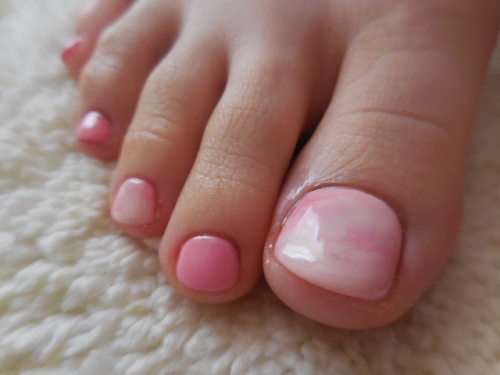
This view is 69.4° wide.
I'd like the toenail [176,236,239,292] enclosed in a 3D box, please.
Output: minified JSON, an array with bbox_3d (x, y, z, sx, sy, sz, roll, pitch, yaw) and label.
[{"bbox_3d":[-0.007,0.013,0.060,0.010,0.003,0.009,1,71,0],"label":"toenail"}]

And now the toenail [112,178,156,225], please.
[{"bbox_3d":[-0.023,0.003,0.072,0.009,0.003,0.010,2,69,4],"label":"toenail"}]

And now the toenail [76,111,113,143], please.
[{"bbox_3d":[-0.036,-0.014,0.084,0.008,0.002,0.009,-1,63,6],"label":"toenail"}]

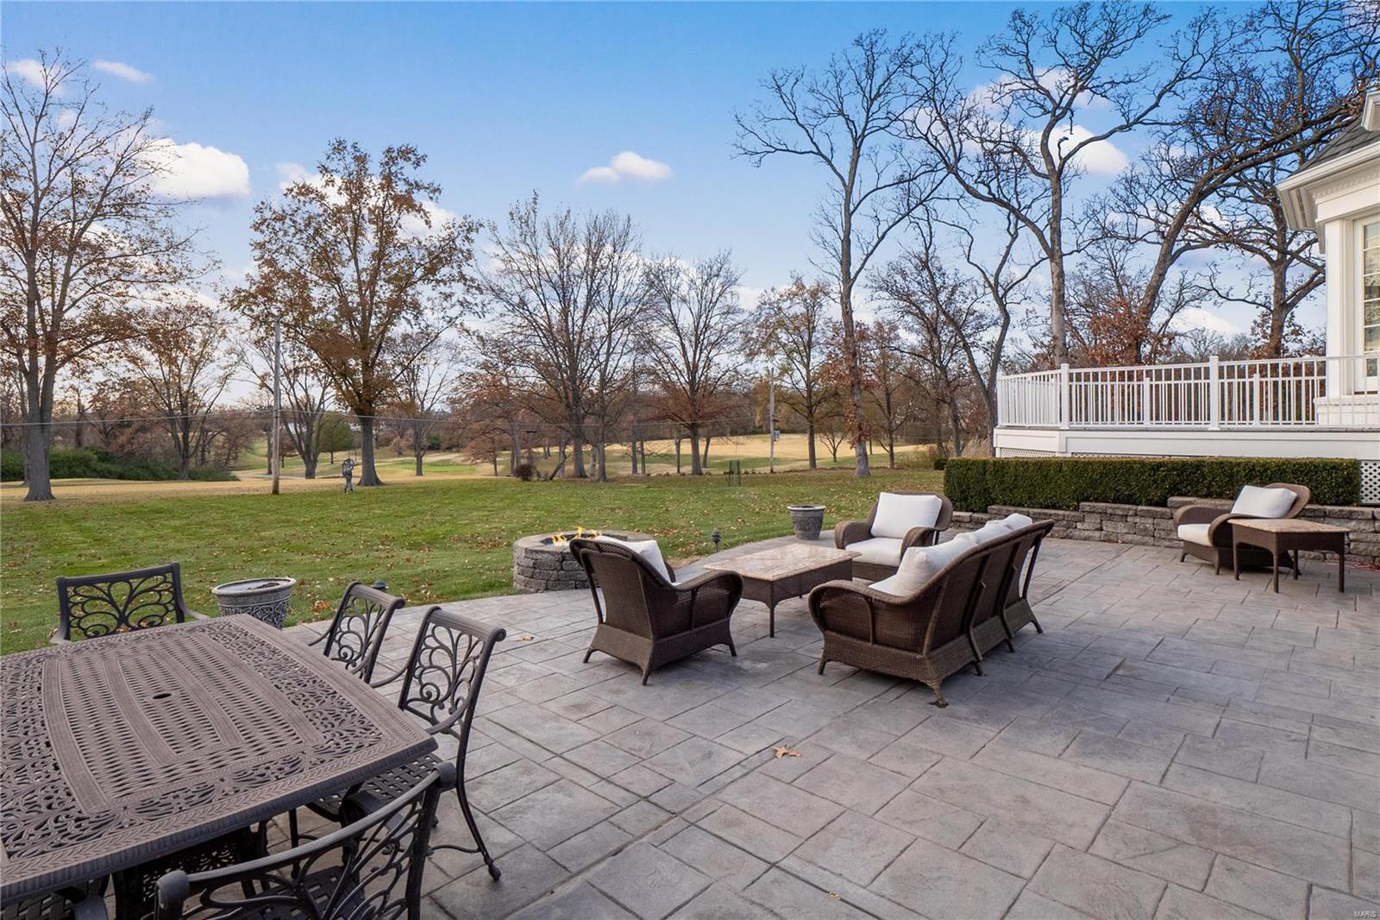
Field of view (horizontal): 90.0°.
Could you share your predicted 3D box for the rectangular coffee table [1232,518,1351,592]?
[{"bbox_3d":[5.760,0.924,6.657,0.655,0.590,0.650,-1,2,6],"label":"rectangular coffee table"}]

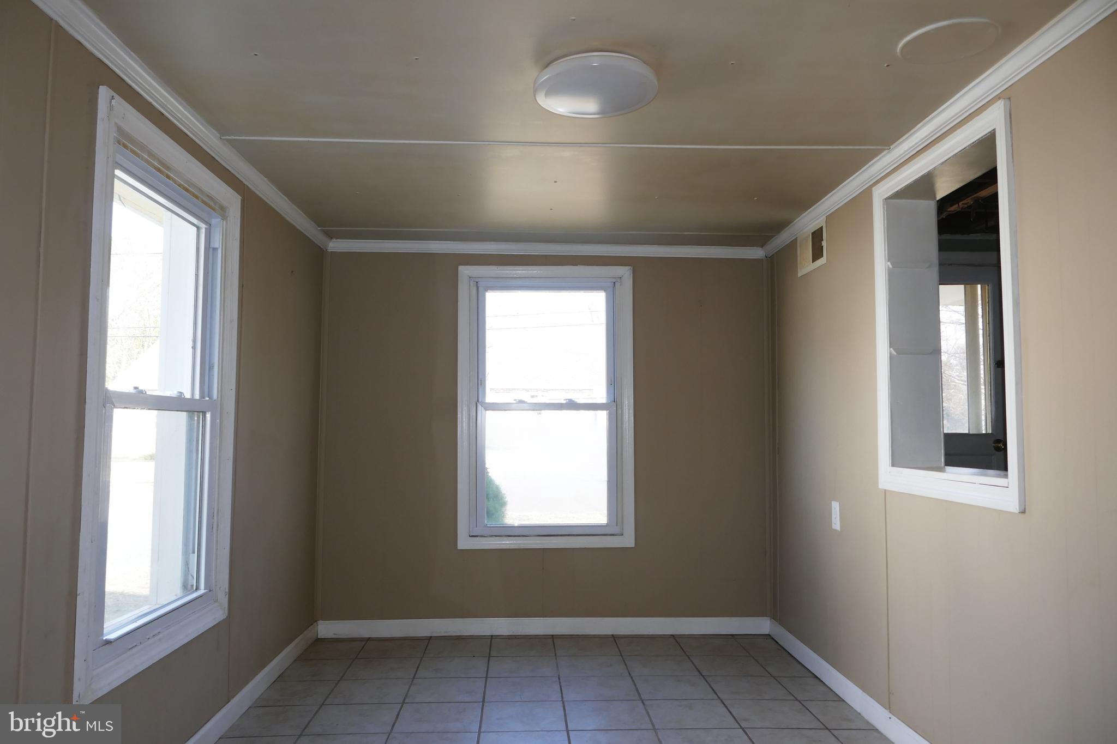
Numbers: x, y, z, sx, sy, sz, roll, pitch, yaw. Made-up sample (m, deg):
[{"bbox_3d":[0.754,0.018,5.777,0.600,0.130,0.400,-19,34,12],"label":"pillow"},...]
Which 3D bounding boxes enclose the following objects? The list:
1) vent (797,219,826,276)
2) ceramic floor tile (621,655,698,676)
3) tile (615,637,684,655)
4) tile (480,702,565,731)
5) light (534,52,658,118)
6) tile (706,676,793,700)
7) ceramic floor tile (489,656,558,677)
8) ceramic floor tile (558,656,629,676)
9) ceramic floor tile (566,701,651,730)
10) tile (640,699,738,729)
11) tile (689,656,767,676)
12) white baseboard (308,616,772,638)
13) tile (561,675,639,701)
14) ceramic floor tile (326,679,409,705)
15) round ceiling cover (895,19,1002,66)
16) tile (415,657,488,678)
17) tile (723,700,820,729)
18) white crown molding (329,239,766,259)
[{"bbox_3d":[1.156,-0.565,3.561,0.018,0.200,0.354,0,-4,-2],"label":"vent"},{"bbox_3d":[0.468,1.342,3.529,0.305,0.010,0.301,0,-4,-3],"label":"ceramic floor tile"},{"bbox_3d":[0.460,1.374,3.868,0.308,0.010,0.305,0,-4,-2],"label":"tile"},{"bbox_3d":[-0.130,1.293,2.899,0.305,0.010,0.301,0,-4,-3],"label":"tile"},{"bbox_3d":[0.105,-0.792,2.183,0.350,0.056,0.350,0,-4,-2],"label":"light"},{"bbox_3d":[0.800,1.334,3.273,0.308,0.010,0.305,0,-4,-2],"label":"tile"},{"bbox_3d":[-0.161,1.347,3.528,0.308,0.010,0.304,0,-4,-2],"label":"ceramic floor tile"},{"bbox_3d":[0.156,1.354,3.557,0.306,0.010,0.306,0,-4,-3],"label":"ceramic floor tile"},{"bbox_3d":[0.183,1.296,2.913,0.305,0.010,0.301,0,-4,-3],"label":"ceramic floor tile"},{"bbox_3d":[0.497,1.312,2.961,0.308,0.010,0.305,0,-4,-2],"label":"tile"},{"bbox_3d":[0.787,1.358,3.586,0.306,0.010,0.306,0,-4,-3],"label":"tile"},{"bbox_3d":[-0.060,1.334,4.043,2.348,0.088,0.015,0,-4,-2],"label":"white baseboard"},{"bbox_3d":[0.170,1.331,3.248,0.306,0.010,0.306,0,-4,-3],"label":"tile"},{"bbox_3d":[-0.777,1.324,3.204,0.306,0.010,0.306,0,-4,-3],"label":"ceramic floor tile"},{"bbox_3d":[0.993,-0.841,1.980,0.236,0.015,0.236,0,-4,0],"label":"round ceiling cover"},{"bbox_3d":[-0.475,1.347,3.521,0.308,0.010,0.305,0,-4,-2],"label":"tile"},{"bbox_3d":[0.813,1.314,2.974,0.308,0.010,0.305,0,-4,-2],"label":"tile"},{"bbox_3d":[-0.051,-0.657,4.162,2.361,0.050,0.050,0,-4,-2],"label":"white crown molding"}]

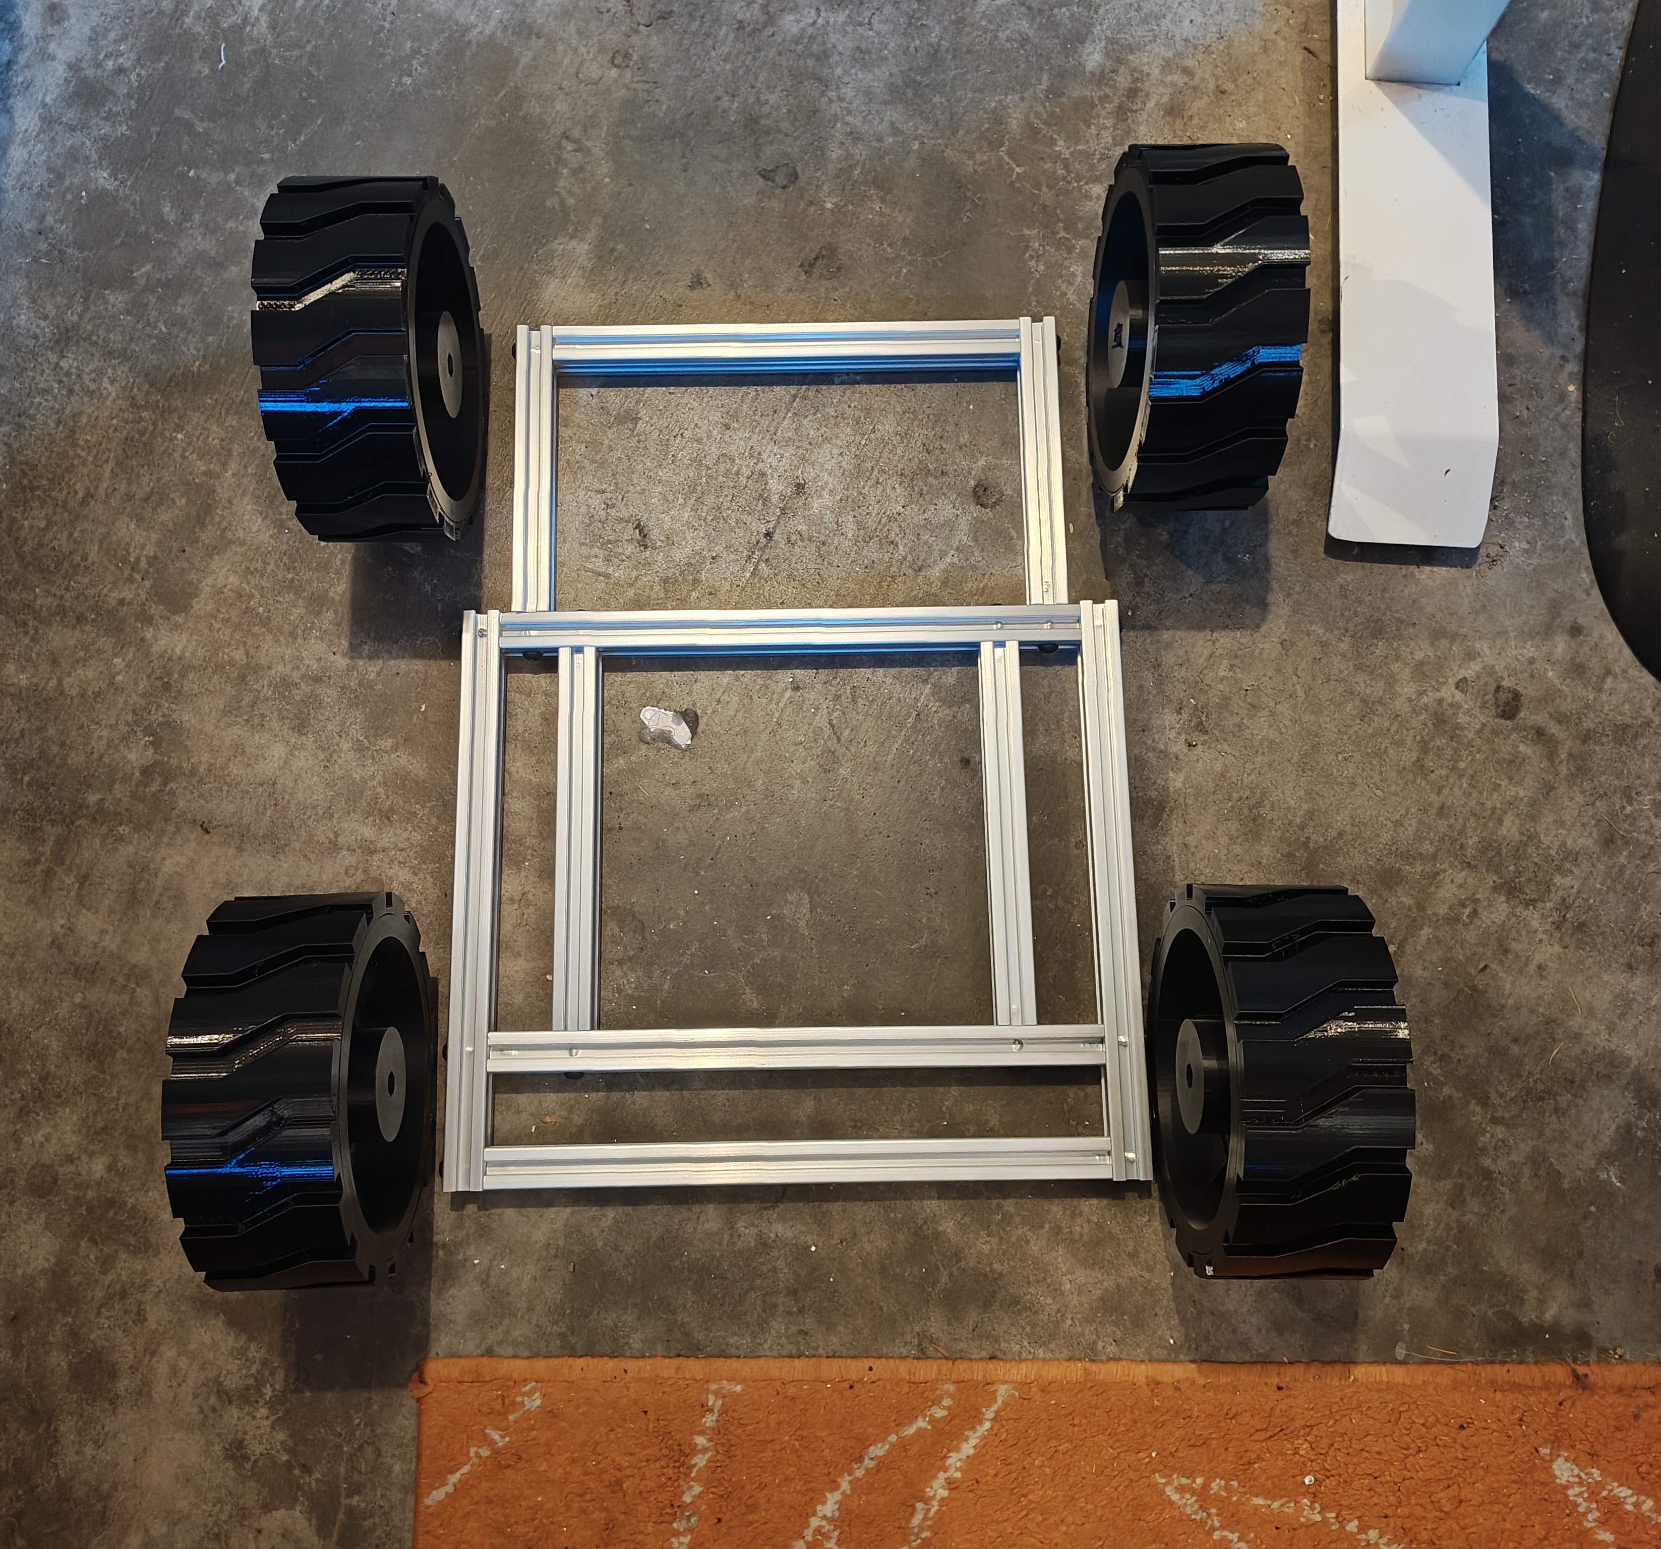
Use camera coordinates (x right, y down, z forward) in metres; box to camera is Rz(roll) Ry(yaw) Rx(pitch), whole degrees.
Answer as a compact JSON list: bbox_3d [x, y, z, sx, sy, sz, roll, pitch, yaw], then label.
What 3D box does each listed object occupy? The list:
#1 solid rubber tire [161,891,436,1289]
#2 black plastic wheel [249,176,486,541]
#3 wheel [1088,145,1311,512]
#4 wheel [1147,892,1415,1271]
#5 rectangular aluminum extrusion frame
[{"bbox_3d":[-0.233,0.143,0.682,0.068,0.176,0.176,-3,78,-1],"label":"solid rubber tire"},{"bbox_3d":[-0.225,-0.206,0.753,0.068,0.176,0.176,-1,78,0],"label":"black plastic wheel"},{"bbox_3d":[0.182,-0.224,0.758,0.068,0.176,0.176,0,78,0],"label":"wheel"},{"bbox_3d":[0.200,0.139,0.684,0.068,0.176,0.176,0,78,0],"label":"wheel"},{"bbox_3d":[-0.019,-0.022,0.796,0.354,0.021,0.466,-1,78,0],"label":"rectangular aluminum extrusion frame"}]

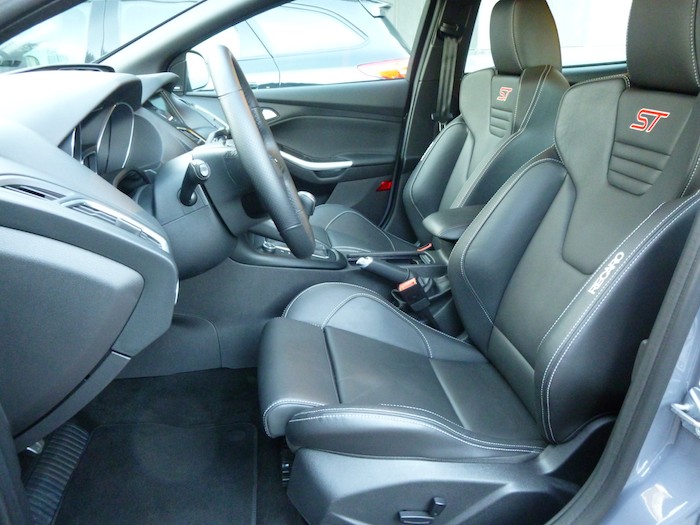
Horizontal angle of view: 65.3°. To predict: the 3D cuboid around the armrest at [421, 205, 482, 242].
[{"bbox_3d":[0.326,-0.104,1.392,0.280,0.055,0.145,-3,21,-7],"label":"armrest"}]

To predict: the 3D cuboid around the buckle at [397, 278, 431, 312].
[{"bbox_3d":[0.156,0.081,1.313,0.046,0.070,0.026,-34,21,6],"label":"buckle"}]

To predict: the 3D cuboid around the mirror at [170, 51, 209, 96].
[{"bbox_3d":[-0.605,-0.698,1.988,0.130,0.160,0.240,3,21,7],"label":"mirror"}]

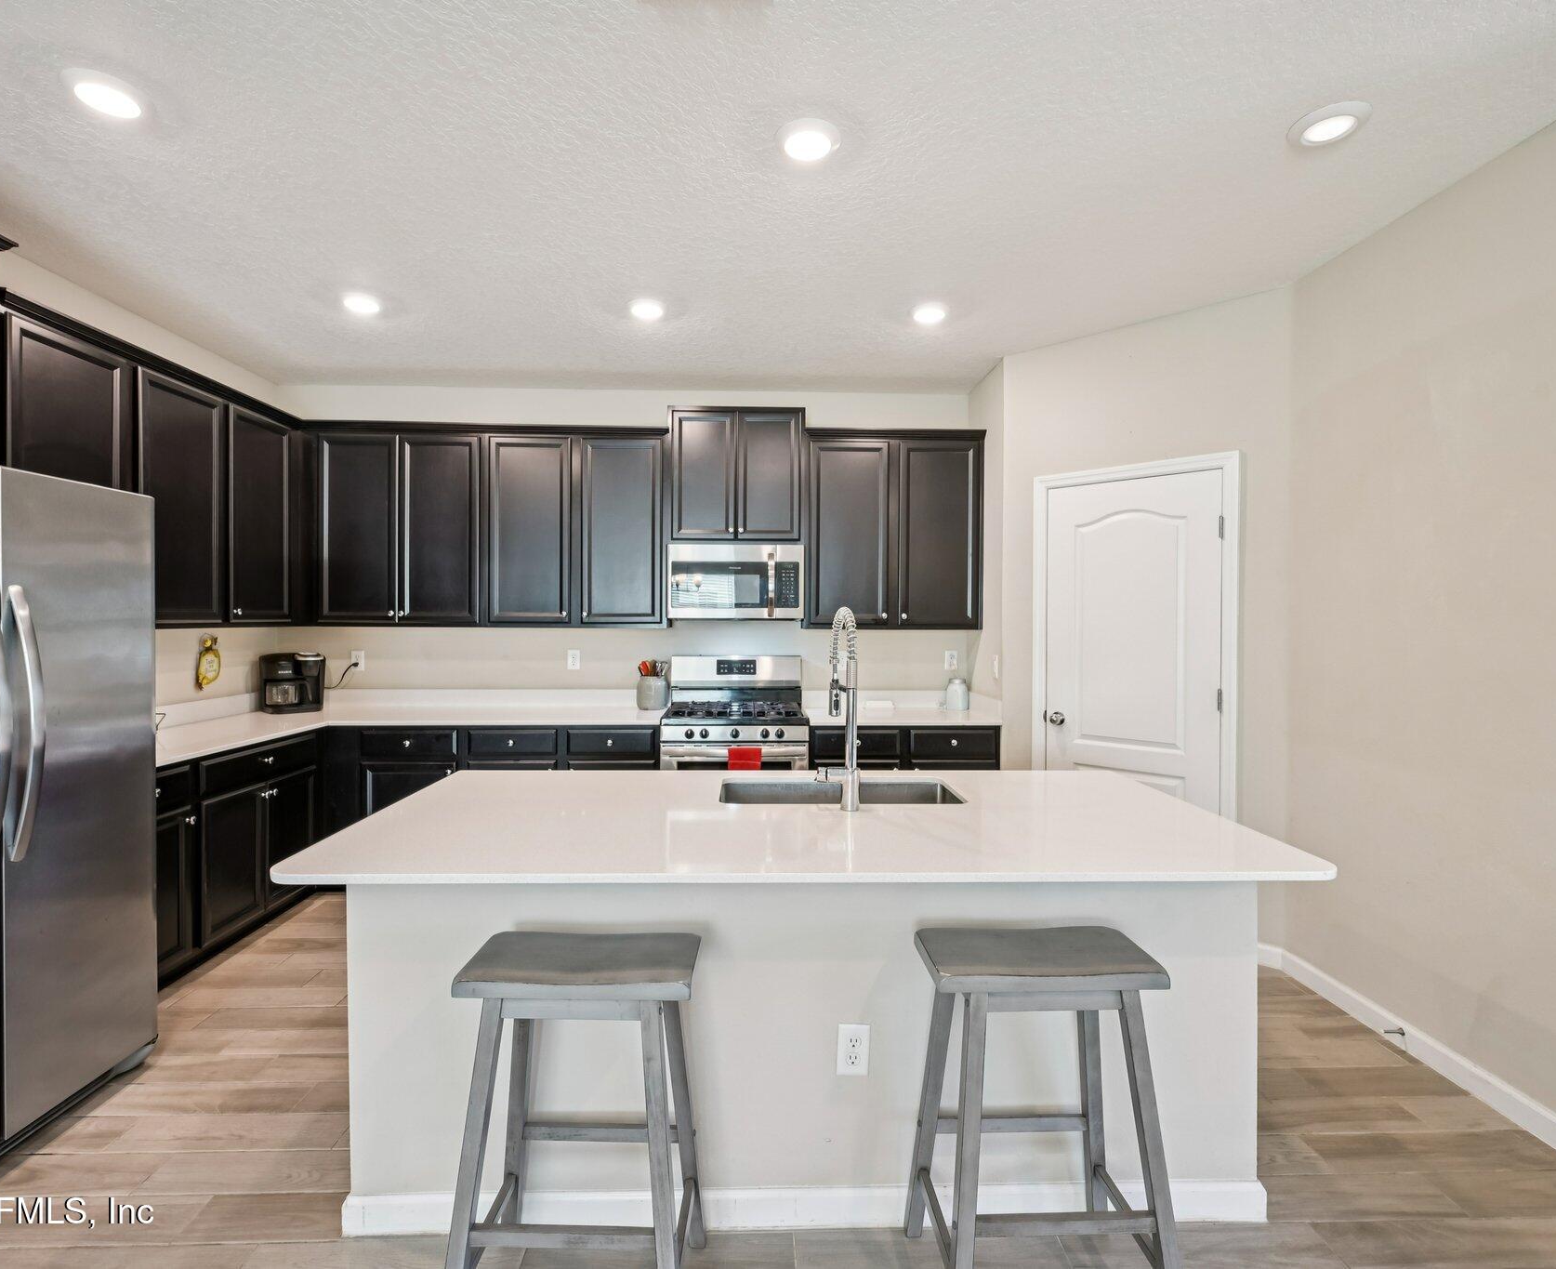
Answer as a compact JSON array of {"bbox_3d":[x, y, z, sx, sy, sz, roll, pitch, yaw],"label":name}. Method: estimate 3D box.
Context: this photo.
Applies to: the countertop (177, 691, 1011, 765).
[{"bbox_3d":[-0.886,0.427,3.492,4.144,0.145,2.007,0,1,-1],"label":"countertop"}]

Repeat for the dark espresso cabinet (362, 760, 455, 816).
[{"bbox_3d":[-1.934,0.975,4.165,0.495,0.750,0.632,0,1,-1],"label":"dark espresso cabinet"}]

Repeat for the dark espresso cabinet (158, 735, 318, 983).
[{"bbox_3d":[-2.640,0.942,3.156,0.624,0.885,1.340,0,1,-1],"label":"dark espresso cabinet"}]

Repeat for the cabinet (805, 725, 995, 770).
[{"bbox_3d":[0.661,0.935,4.225,1.010,0.885,0.632,0,1,-1],"label":"cabinet"}]

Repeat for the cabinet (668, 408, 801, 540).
[{"bbox_3d":[-0.232,-0.897,4.314,0.766,0.750,0.347,0,1,-1],"label":"cabinet"}]

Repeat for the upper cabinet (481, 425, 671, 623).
[{"bbox_3d":[-1.139,-0.590,4.301,1.047,1.107,0.342,0,1,-1],"label":"upper cabinet"}]

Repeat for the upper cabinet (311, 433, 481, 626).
[{"bbox_3d":[-2.121,-0.593,4.278,0.918,1.107,0.342,0,1,-1],"label":"upper cabinet"}]

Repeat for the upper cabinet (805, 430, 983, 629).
[{"bbox_3d":[0.655,-0.584,4.343,1.015,1.107,0.342,0,1,-1],"label":"upper cabinet"}]

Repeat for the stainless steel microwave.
[{"bbox_3d":[-0.233,-0.296,4.297,0.758,0.433,0.402,0,1,-1],"label":"stainless steel microwave"}]

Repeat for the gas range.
[{"bbox_3d":[-0.228,0.760,4.155,0.765,1.230,0.690,0,1,-1],"label":"gas range"}]

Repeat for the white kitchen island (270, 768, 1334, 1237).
[{"bbox_3d":[0.062,0.955,2.122,2.318,0.913,1.074,0,1,-1],"label":"white kitchen island"}]

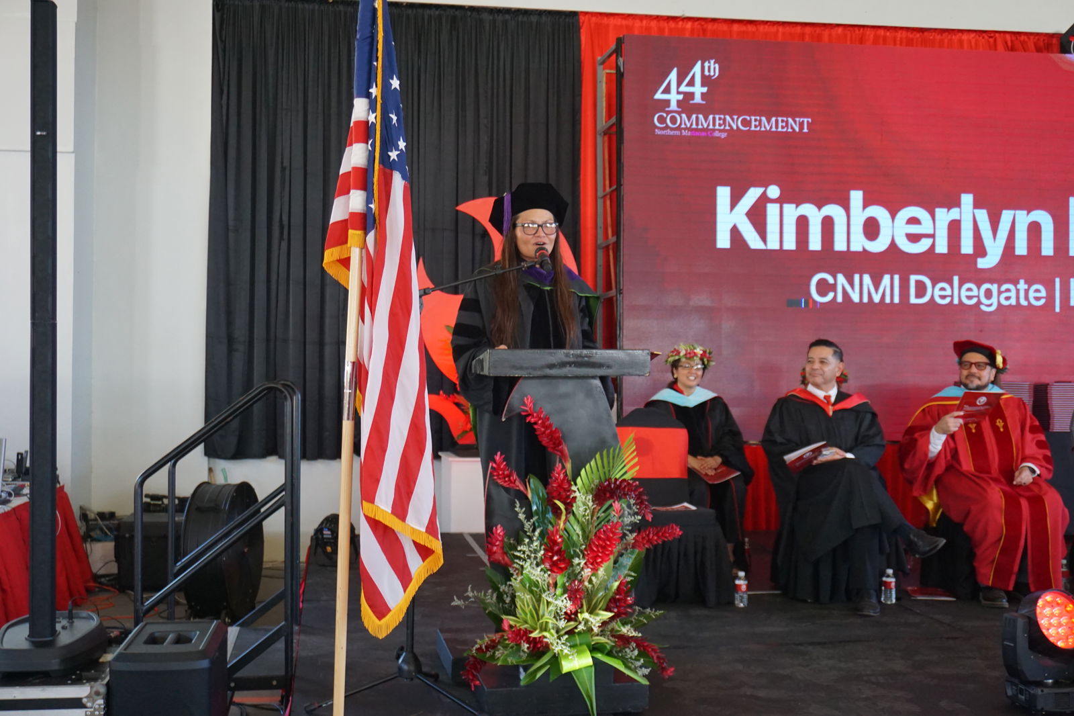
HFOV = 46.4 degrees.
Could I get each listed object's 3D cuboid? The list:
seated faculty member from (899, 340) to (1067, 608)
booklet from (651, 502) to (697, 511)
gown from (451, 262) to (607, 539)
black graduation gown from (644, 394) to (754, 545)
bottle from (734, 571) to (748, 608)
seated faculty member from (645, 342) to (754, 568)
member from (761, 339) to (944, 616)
[{"bbox_3d":[2.145,0.534,6.140,0.710,1.280,0.700,0,-1,-2],"label":"seated faculty member"},{"bbox_3d":[0.653,0.715,6.000,0.230,0.030,0.200,0,-1,0],"label":"booklet"},{"bbox_3d":[-0.012,0.265,4.610,0.600,1.210,0.460,1,-1,-11],"label":"gown"},{"bbox_3d":[0.875,0.615,7.020,0.640,0.830,0.580,0,-1,-3],"label":"black graduation gown"},{"bbox_3d":[0.956,1.081,5.850,0.061,0.163,0.061,0,-1,0],"label":"bottle"},{"bbox_3d":[0.875,0.545,7.000,0.640,1.260,0.660,0,-1,-3],"label":"seated faculty member"},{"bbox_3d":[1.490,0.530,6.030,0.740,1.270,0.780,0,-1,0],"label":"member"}]

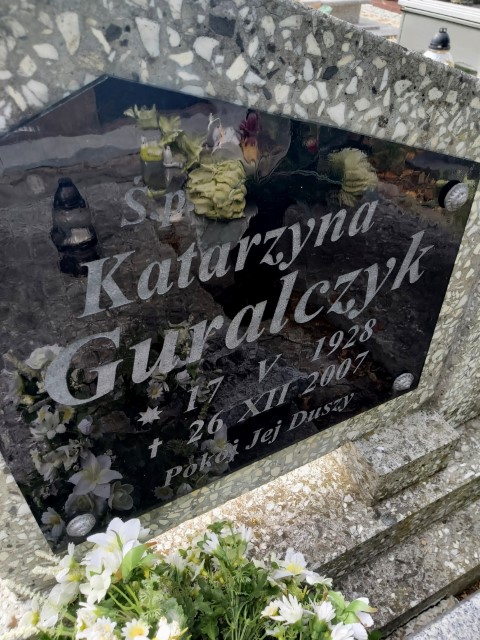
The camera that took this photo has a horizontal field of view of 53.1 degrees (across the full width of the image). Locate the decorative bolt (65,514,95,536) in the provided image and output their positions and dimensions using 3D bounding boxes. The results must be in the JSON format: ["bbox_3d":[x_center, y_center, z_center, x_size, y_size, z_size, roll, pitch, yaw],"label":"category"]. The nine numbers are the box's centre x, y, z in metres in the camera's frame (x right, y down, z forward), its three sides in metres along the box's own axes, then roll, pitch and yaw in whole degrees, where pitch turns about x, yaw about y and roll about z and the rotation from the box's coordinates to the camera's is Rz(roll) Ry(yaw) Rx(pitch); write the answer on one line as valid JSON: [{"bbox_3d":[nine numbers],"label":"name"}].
[{"bbox_3d":[-0.158,0.205,0.480,0.030,0.030,0.012,-19,41,-20],"label":"decorative bolt"}]

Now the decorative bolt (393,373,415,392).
[{"bbox_3d":[0.213,0.081,0.626,0.030,0.030,0.012,-19,41,-20],"label":"decorative bolt"}]

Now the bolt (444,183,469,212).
[{"bbox_3d":[0.214,-0.121,0.474,0.030,0.030,0.012,-19,41,-20],"label":"bolt"}]

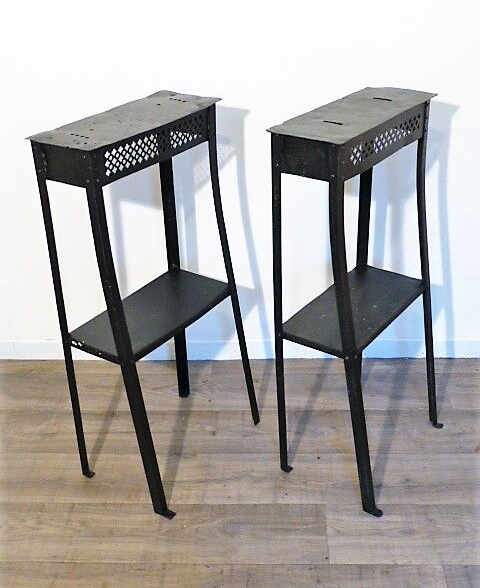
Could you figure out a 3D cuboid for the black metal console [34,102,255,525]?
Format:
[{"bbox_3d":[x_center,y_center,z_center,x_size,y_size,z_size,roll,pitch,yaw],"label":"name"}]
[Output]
[{"bbox_3d":[-0.190,0.028,1.688,0.297,0.880,0.414,17,34,31],"label":"black metal console"}]

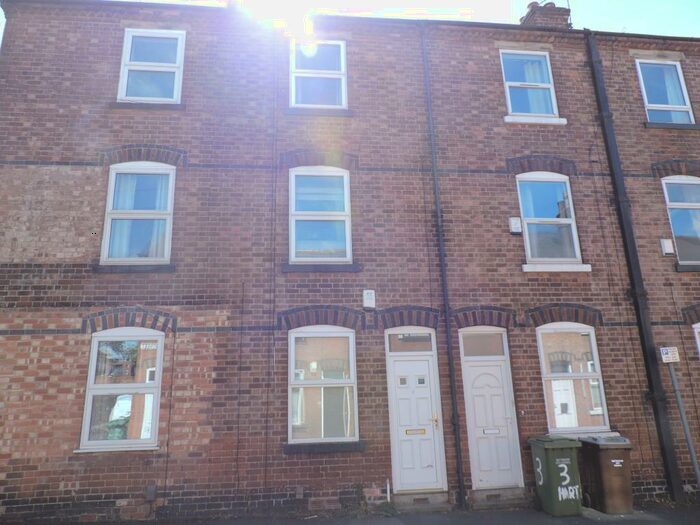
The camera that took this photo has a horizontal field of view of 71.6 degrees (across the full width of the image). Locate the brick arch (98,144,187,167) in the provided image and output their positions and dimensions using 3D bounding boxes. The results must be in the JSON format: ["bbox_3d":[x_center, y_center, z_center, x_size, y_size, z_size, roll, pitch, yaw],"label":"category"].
[{"bbox_3d":[-3.448,-1.779,8.199,1.414,0.407,0.120,0,-15,-6],"label":"brick arch"}]

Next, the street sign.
[{"bbox_3d":[5.151,1.492,7.807,0.294,0.240,0.050,0,-15,-6],"label":"street sign"}]

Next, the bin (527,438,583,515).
[{"bbox_3d":[3.067,3.137,7.251,0.571,1.020,0.696,0,-15,-7],"label":"bin"}]

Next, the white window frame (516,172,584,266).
[{"bbox_3d":[3.626,-0.830,8.923,1.045,1.799,0.080,0,-15,-7],"label":"white window frame"}]

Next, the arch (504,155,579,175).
[{"bbox_3d":[3.495,-1.766,8.932,1.350,0.406,0.120,0,-15,-6],"label":"arch"}]

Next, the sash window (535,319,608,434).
[{"bbox_3d":[3.730,1.910,8.191,1.057,1.811,0.080,0,-15,-7],"label":"sash window"}]

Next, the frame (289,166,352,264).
[{"bbox_3d":[-0.514,-0.822,8.433,1.067,1.797,0.080,0,-15,-7],"label":"frame"}]

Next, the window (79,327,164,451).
[{"bbox_3d":[-3.405,1.872,7.360,1.075,1.771,0.080,0,-15,-7],"label":"window"}]

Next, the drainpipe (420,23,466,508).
[{"bbox_3d":[1.577,-0.523,8.452,0.084,8.760,0.090,0,-15,-7],"label":"drainpipe"}]

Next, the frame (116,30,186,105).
[{"bbox_3d":[-3.528,-3.498,8.714,1.066,1.520,0.100,0,-15,-6],"label":"frame"}]

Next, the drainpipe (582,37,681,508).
[{"bbox_3d":[5.065,-0.485,8.869,0.170,8.865,0.130,0,-15,-7],"label":"drainpipe"}]

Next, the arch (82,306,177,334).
[{"bbox_3d":[-3.352,0.892,7.492,1.359,0.410,0.120,0,-15,-6],"label":"arch"}]

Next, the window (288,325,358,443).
[{"bbox_3d":[-0.426,1.879,7.600,1.057,1.772,0.100,0,-15,-6],"label":"window"}]

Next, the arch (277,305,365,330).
[{"bbox_3d":[-0.460,0.892,7.799,1.387,0.403,0.120,0,-15,-6],"label":"arch"}]

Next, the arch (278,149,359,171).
[{"bbox_3d":[-0.552,-1.798,8.631,1.424,0.451,0.120,0,-15,-7],"label":"arch"}]

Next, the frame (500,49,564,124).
[{"bbox_3d":[3.467,-3.375,9.403,1.144,1.572,0.140,0,-15,-6],"label":"frame"}]

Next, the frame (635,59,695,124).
[{"bbox_3d":[6.455,-3.495,9.980,1.023,1.460,0.080,0,-15,-7],"label":"frame"}]

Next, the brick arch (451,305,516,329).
[{"bbox_3d":[2.281,0.917,8.227,1.130,0.369,0.120,0,-15,-7],"label":"brick arch"}]

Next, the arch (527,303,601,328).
[{"bbox_3d":[3.593,0.894,8.229,1.322,0.382,0.120,0,-15,-6],"label":"arch"}]

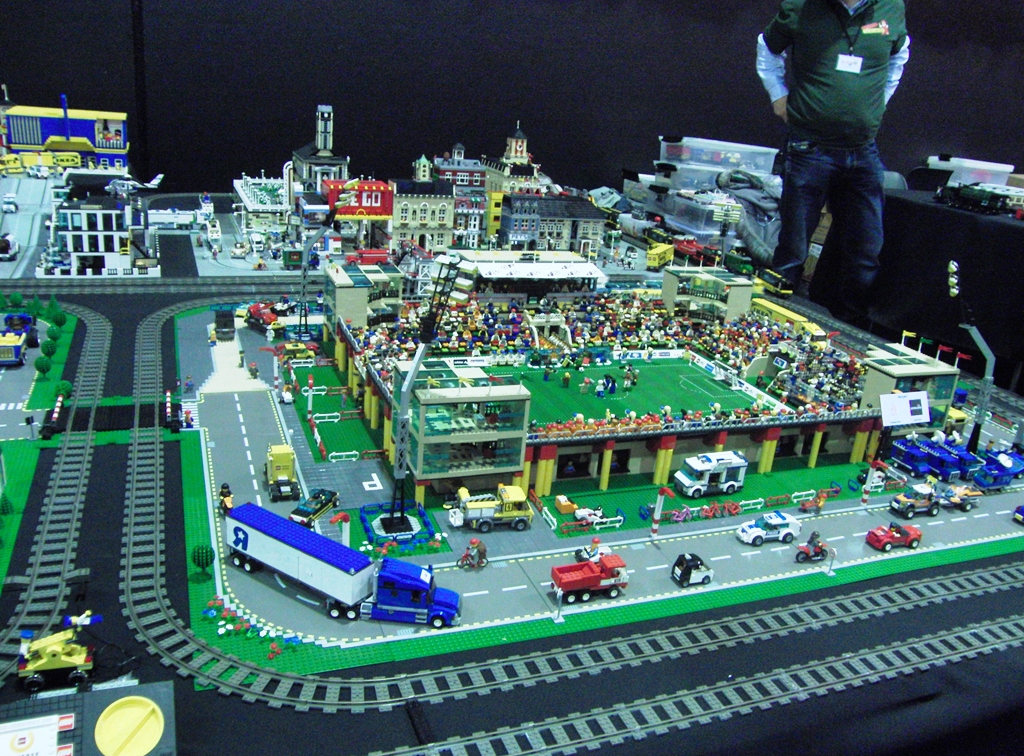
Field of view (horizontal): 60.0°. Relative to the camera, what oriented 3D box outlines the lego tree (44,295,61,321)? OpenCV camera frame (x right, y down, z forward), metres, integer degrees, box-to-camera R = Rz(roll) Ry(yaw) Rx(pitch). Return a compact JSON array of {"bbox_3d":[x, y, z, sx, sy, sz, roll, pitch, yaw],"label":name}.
[{"bbox_3d":[-1.264,-0.198,2.444,0.035,0.065,0.035,-2,20,-22],"label":"lego tree"}]

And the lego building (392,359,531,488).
[{"bbox_3d":[-0.103,0.075,1.652,0.203,0.174,0.200,-2,20,-22],"label":"lego building"}]

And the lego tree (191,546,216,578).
[{"bbox_3d":[-0.457,0.272,1.316,0.034,0.051,0.034,-2,20,-22],"label":"lego tree"}]

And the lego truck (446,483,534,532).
[{"bbox_3d":[-0.039,0.228,1.552,0.148,0.068,0.056,0,21,-15],"label":"lego truck"}]

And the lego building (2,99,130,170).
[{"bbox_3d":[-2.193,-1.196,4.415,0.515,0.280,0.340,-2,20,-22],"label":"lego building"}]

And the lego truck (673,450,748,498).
[{"bbox_3d":[0.397,0.191,1.766,0.134,0.075,0.051,-3,20,-23],"label":"lego truck"}]

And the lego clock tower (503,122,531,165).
[{"bbox_3d":[0.021,-1.097,4.150,0.100,0.185,0.100,-3,21,-22],"label":"lego clock tower"}]

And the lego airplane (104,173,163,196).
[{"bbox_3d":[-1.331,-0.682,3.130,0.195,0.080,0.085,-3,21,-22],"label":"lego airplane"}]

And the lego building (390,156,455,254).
[{"bbox_3d":[-0.384,-0.730,3.704,0.260,0.387,0.145,-2,20,-22],"label":"lego building"}]

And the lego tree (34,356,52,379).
[{"bbox_3d":[-1.059,-0.022,2.009,0.036,0.051,0.036,-2,20,-22],"label":"lego tree"}]

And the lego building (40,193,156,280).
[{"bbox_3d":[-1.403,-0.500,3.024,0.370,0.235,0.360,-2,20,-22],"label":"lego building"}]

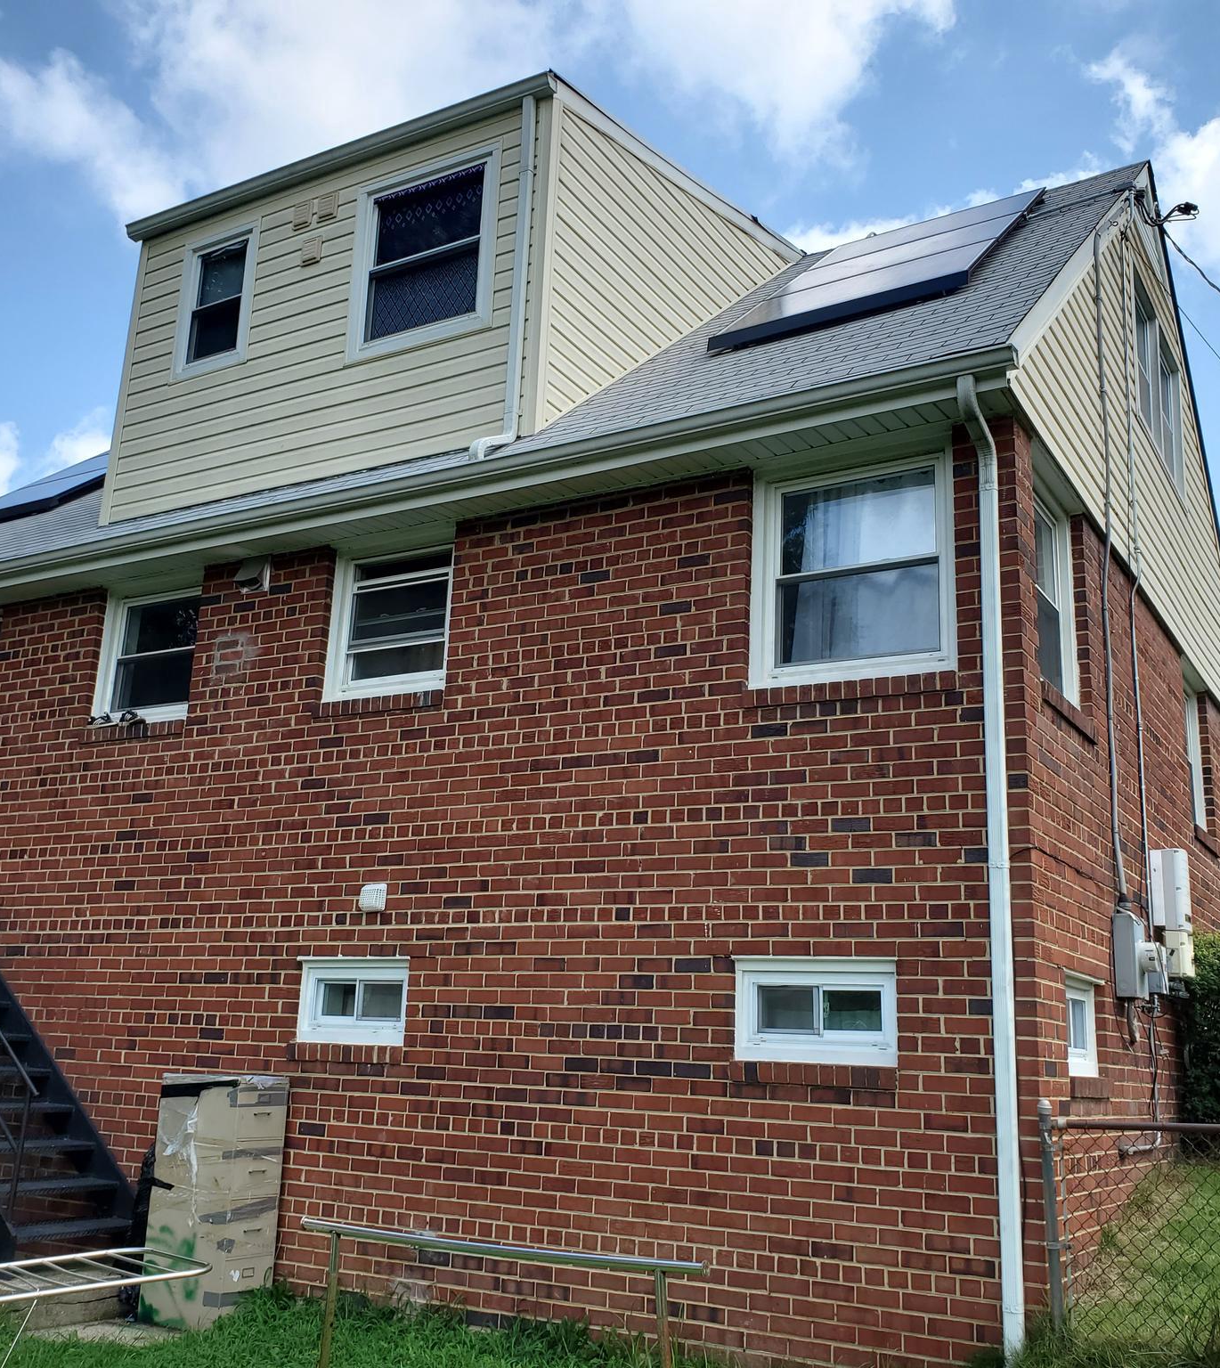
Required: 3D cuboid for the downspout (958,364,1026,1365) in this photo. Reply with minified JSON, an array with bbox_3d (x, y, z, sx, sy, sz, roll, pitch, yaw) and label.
[{"bbox_3d":[1.624,0.639,5.875,0.085,4.180,0.380,-6,-17,30],"label":"downspout"}]

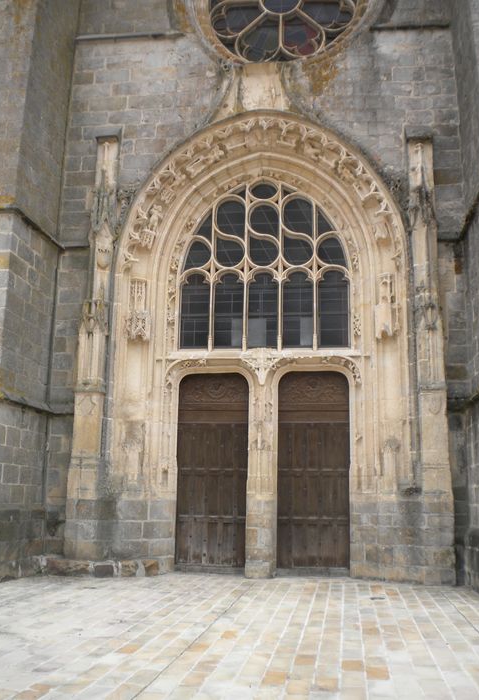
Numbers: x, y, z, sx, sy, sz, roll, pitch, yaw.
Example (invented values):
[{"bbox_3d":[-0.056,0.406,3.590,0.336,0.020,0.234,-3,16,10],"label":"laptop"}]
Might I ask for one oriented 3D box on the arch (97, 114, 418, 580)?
[{"bbox_3d":[0.434,-0.317,14.382,5.950,9.450,1.050,0,-11,6],"label":"arch"}]

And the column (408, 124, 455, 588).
[{"bbox_3d":[3.655,-0.090,13.737,0.580,8.850,0.500,0,-11,6],"label":"column"}]

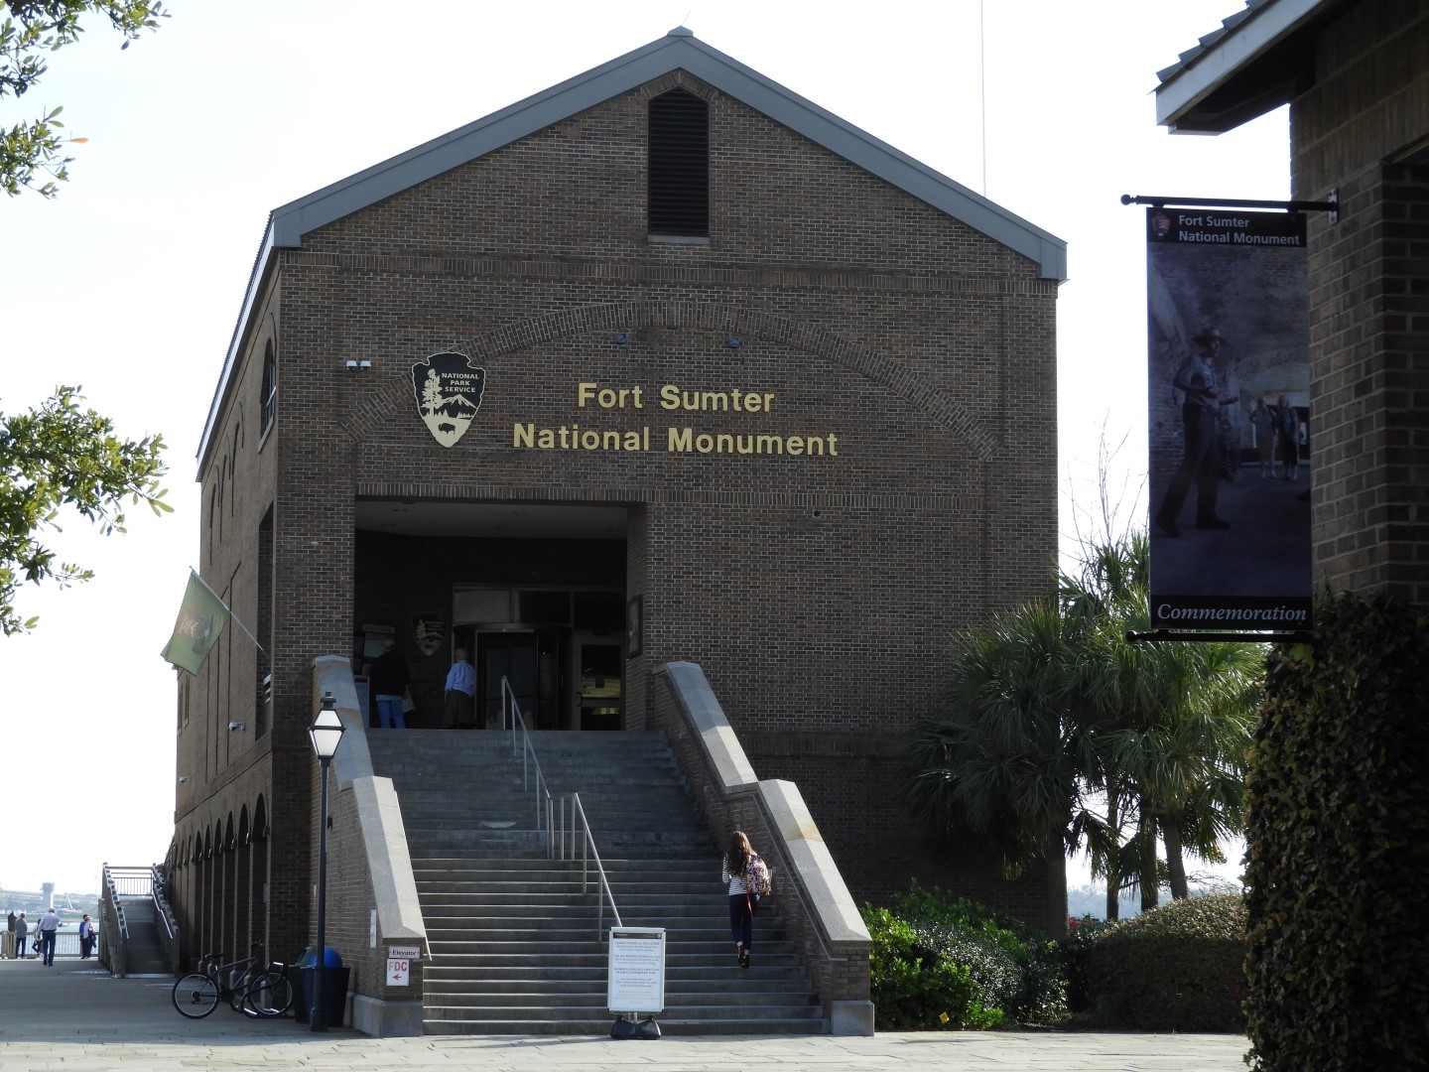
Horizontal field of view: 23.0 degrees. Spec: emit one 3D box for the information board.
[{"bbox_3d":[-0.896,5.035,40.700,0.660,0.980,0.080,2,-6,-6],"label":"information board"}]

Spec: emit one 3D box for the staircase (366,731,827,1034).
[{"bbox_3d":[-2.191,4.474,48.365,4.922,4.312,12.910,1,-6,-10],"label":"staircase"}]

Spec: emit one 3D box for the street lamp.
[{"bbox_3d":[-4.810,4.002,43.374,0.430,4.170,0.430,1,-6,-10],"label":"street lamp"}]

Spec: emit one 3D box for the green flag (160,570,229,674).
[{"bbox_3d":[-8.281,1.380,55.976,1.075,1.638,0.300,1,-6,-10],"label":"green flag"}]

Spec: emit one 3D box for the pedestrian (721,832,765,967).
[{"bbox_3d":[0.363,4.535,43.891,0.500,1.712,0.500,1,-6,-10],"label":"pedestrian"}]

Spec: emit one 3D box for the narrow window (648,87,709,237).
[{"bbox_3d":[-0.600,-6.021,56.660,0.994,2.445,0.200,1,-6,-10],"label":"narrow window"}]

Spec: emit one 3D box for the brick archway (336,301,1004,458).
[{"bbox_3d":[-0.623,-2.502,55.224,10.460,2.450,0.250,1,-6,-11],"label":"brick archway"}]

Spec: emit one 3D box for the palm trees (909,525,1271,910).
[{"bbox_3d":[5.701,3.734,54.287,5.500,7.200,4.800,1,-6,-10],"label":"palm trees"}]

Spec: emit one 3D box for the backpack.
[{"bbox_3d":[0.539,4.184,43.400,0.330,0.490,0.220,3,-7,-22],"label":"backpack"}]

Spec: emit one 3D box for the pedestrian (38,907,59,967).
[{"bbox_3d":[-19.547,11.721,103.000,0.620,1.720,0.420,0,-6,2],"label":"pedestrian"}]

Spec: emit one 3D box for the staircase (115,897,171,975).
[{"bbox_3d":[-14.295,9.920,87.500,1.400,1.960,6.000,2,-6,-13],"label":"staircase"}]

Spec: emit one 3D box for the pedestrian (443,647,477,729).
[{"bbox_3d":[-4.294,2.749,59.200,0.550,1.690,0.380,0,-6,5],"label":"pedestrian"}]

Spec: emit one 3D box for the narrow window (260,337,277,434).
[{"bbox_3d":[-7.282,-2.450,57.906,0.200,1.539,4.200,1,-6,-10],"label":"narrow window"}]

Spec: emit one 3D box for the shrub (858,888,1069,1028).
[{"bbox_3d":[3.272,5.400,45.200,2.750,1.860,2.300,1,-6,-11],"label":"shrub"}]

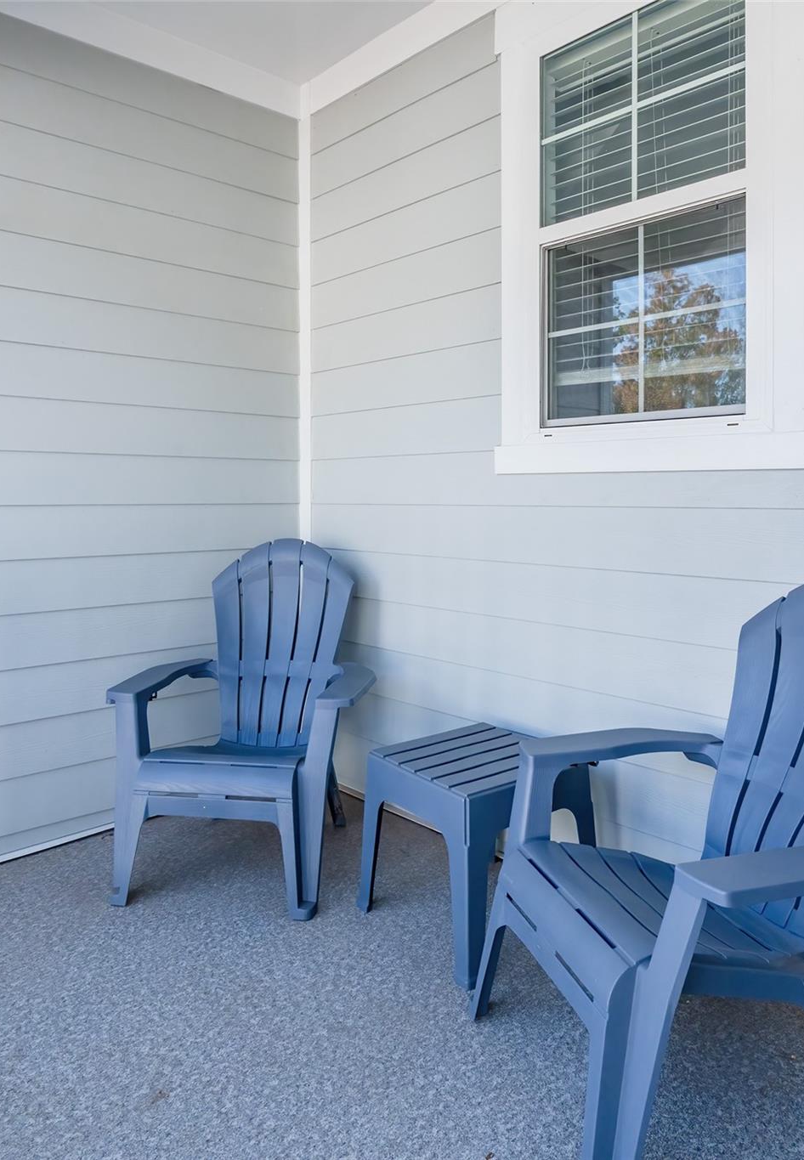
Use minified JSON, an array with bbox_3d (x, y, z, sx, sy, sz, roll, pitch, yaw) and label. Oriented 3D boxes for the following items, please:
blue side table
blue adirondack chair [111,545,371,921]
[{"bbox_3d":[0.201,0.673,2.037,0.458,0.435,0.442,-4,7,-36],"label":"blue side table"},{"bbox_3d":[-0.462,0.377,2.410,0.750,0.946,0.790,1,6,7],"label":"blue adirondack chair"}]

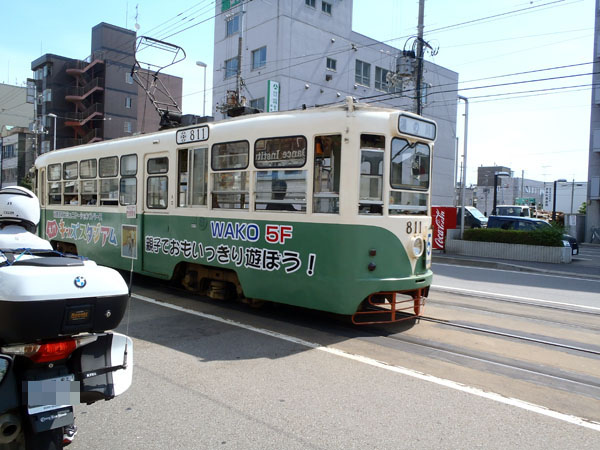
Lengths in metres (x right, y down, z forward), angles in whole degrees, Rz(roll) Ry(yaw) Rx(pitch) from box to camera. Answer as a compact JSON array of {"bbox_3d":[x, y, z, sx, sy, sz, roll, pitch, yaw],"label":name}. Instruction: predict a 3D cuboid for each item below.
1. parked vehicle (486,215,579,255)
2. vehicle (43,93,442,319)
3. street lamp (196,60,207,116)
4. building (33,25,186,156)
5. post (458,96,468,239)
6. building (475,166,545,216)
[{"bbox_3d":[10.050,0.440,21.000,1.600,1.480,3.550,0,2,-42],"label":"parked vehicle"},{"bbox_3d":[-2.771,-0.486,11.011,12.450,3.360,2.360,3,2,44],"label":"vehicle"},{"bbox_3d":[-5.796,-4.397,27.965,0.250,9.800,0.750,3,2,44],"label":"street lamp"},{"bbox_3d":[-22.598,-11.768,58.325,5.200,22.200,16.400,3,2,44],"label":"building"},{"bbox_3d":[5.934,-1.980,17.996,0.160,5.600,0.650,3,2,44],"label":"post"},{"bbox_3d":[37.953,-4.727,87.728,6.600,10.100,15.000,3,2,44],"label":"building"}]

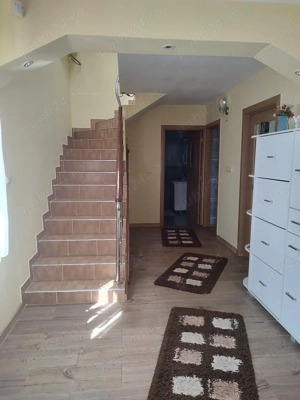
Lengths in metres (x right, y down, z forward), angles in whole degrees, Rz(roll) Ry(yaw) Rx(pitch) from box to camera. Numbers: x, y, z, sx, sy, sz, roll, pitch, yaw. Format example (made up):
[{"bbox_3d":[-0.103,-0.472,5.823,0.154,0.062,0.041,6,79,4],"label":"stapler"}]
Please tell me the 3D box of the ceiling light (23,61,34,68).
[{"bbox_3d":[-0.827,-0.928,1.886,0.075,0.025,0.075,-26,10,-1],"label":"ceiling light"}]

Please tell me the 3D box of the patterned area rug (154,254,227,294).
[{"bbox_3d":[0.573,0.872,3.483,0.598,0.025,1.137,4,10,26],"label":"patterned area rug"}]

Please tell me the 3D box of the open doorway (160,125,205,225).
[{"bbox_3d":[0.667,-0.486,5.720,0.904,2.038,0.147,-1,9,-5],"label":"open doorway"}]

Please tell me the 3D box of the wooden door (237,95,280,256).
[{"bbox_3d":[1.352,-0.152,3.478,0.108,2.044,0.911,-1,9,-5],"label":"wooden door"}]

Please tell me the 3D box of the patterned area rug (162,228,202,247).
[{"bbox_3d":[0.521,0.651,4.935,0.613,0.025,1.117,0,9,1],"label":"patterned area rug"}]

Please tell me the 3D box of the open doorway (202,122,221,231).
[{"bbox_3d":[1.206,-0.425,5.302,0.147,2.038,0.837,-1,9,-5],"label":"open doorway"}]

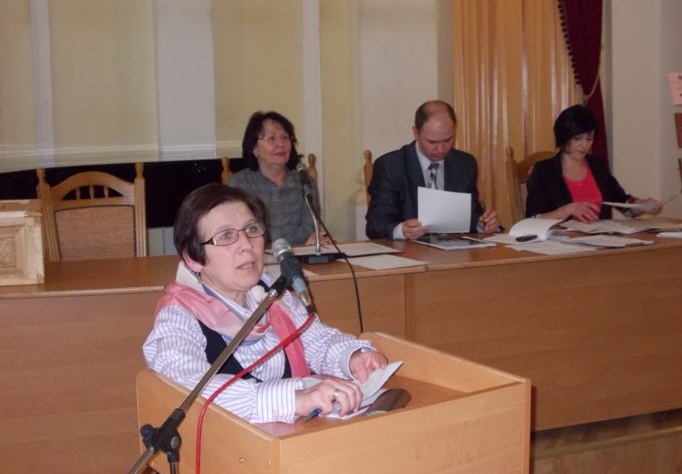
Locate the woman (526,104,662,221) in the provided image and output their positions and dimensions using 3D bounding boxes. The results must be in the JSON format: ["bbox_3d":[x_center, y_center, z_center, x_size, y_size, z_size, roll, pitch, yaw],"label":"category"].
[{"bbox_3d":[1.141,0.051,4.456,0.560,1.260,0.750,-5,9,-28],"label":"woman"}]

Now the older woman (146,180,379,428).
[{"bbox_3d":[-0.168,0.620,2.231,0.540,1.500,0.600,-7,10,-35],"label":"older woman"}]

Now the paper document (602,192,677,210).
[{"bbox_3d":[1.302,-0.160,4.386,0.300,0.050,0.210,-4,9,-20],"label":"paper document"}]

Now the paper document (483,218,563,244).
[{"bbox_3d":[0.750,-0.028,4.141,0.290,0.080,0.230,-4,9,-20],"label":"paper document"}]

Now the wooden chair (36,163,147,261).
[{"bbox_3d":[-0.935,0.274,3.846,0.445,1.070,0.520,-3,8,-12],"label":"wooden chair"}]

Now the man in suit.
[{"bbox_3d":[0.412,0.083,4.227,0.560,1.290,0.750,-4,9,-18],"label":"man in suit"}]

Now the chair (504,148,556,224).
[{"bbox_3d":[1.073,0.127,4.599,0.455,1.070,0.520,-5,9,-26],"label":"chair"}]

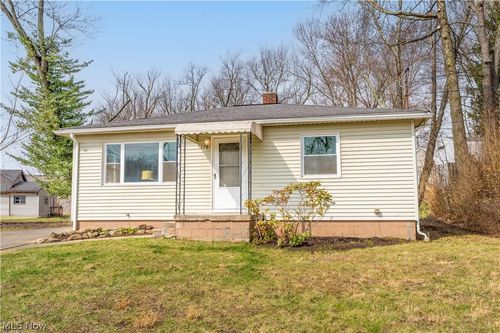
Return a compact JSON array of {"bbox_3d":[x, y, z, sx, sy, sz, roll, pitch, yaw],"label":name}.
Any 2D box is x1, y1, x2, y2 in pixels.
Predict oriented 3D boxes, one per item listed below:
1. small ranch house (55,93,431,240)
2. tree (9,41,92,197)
[{"bbox_3d":[0.170,-0.220,15.100,10.400,4.850,9.000,-2,-4,11],"label":"small ranch house"},{"bbox_3d":[-11.600,-2.250,24.500,5.500,10.400,5.300,-1,-4,0],"label":"tree"}]

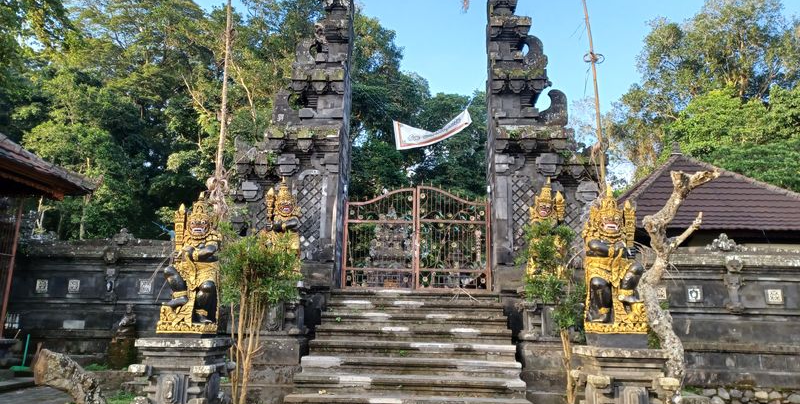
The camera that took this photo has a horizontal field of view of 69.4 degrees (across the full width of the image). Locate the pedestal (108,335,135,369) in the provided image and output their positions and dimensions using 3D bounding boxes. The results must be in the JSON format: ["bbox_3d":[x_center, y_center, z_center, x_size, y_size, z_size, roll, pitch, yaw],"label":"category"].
[{"bbox_3d":[-4.492,2.452,9.403,0.405,0.531,0.396,1,-12,2],"label":"pedestal"}]

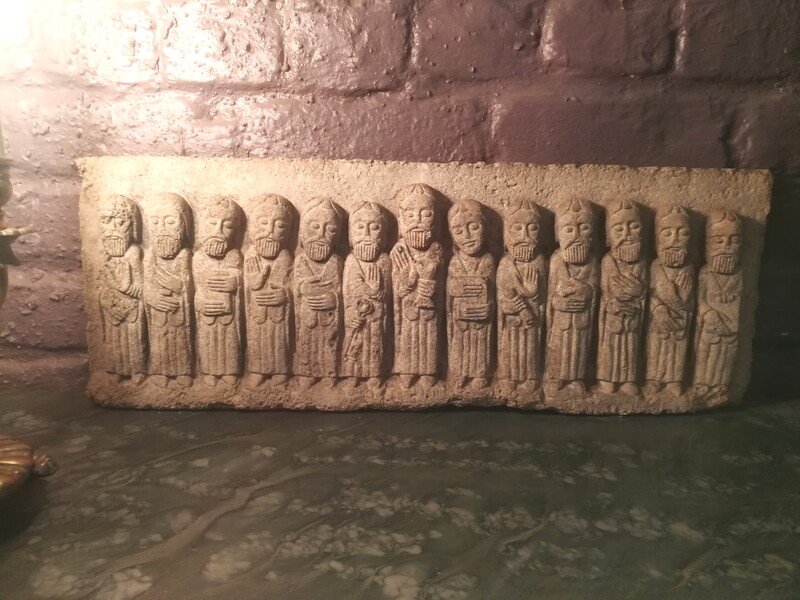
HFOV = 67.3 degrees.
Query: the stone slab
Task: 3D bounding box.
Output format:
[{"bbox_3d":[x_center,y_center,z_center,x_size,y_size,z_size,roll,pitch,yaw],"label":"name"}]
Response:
[{"bbox_3d":[0.019,-0.009,0.524,0.572,0.208,0.045,1,9,0],"label":"stone slab"}]

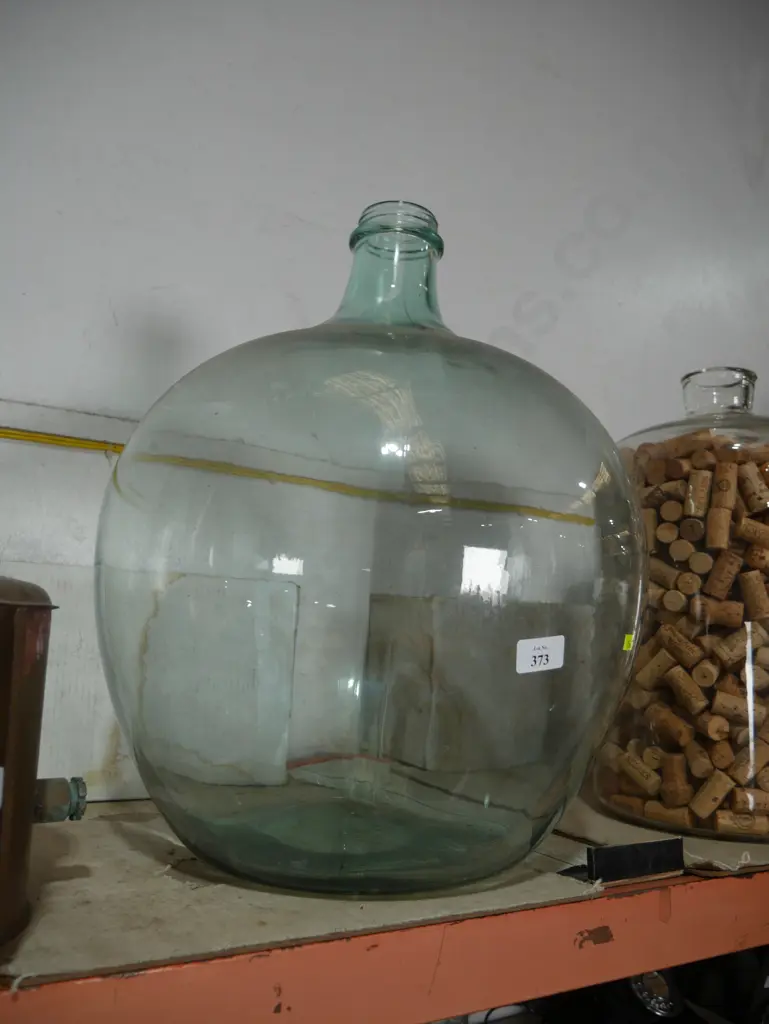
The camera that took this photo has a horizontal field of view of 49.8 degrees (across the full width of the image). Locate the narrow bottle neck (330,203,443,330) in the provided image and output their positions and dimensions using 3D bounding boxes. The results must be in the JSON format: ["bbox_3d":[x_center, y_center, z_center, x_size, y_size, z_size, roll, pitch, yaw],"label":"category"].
[{"bbox_3d":[0.009,-0.211,0.729,0.098,0.095,0.098,4,-5,-1],"label":"narrow bottle neck"}]

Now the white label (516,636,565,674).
[{"bbox_3d":[0.097,0.089,0.517,0.038,0.021,0.002,-4,8,-30],"label":"white label"}]

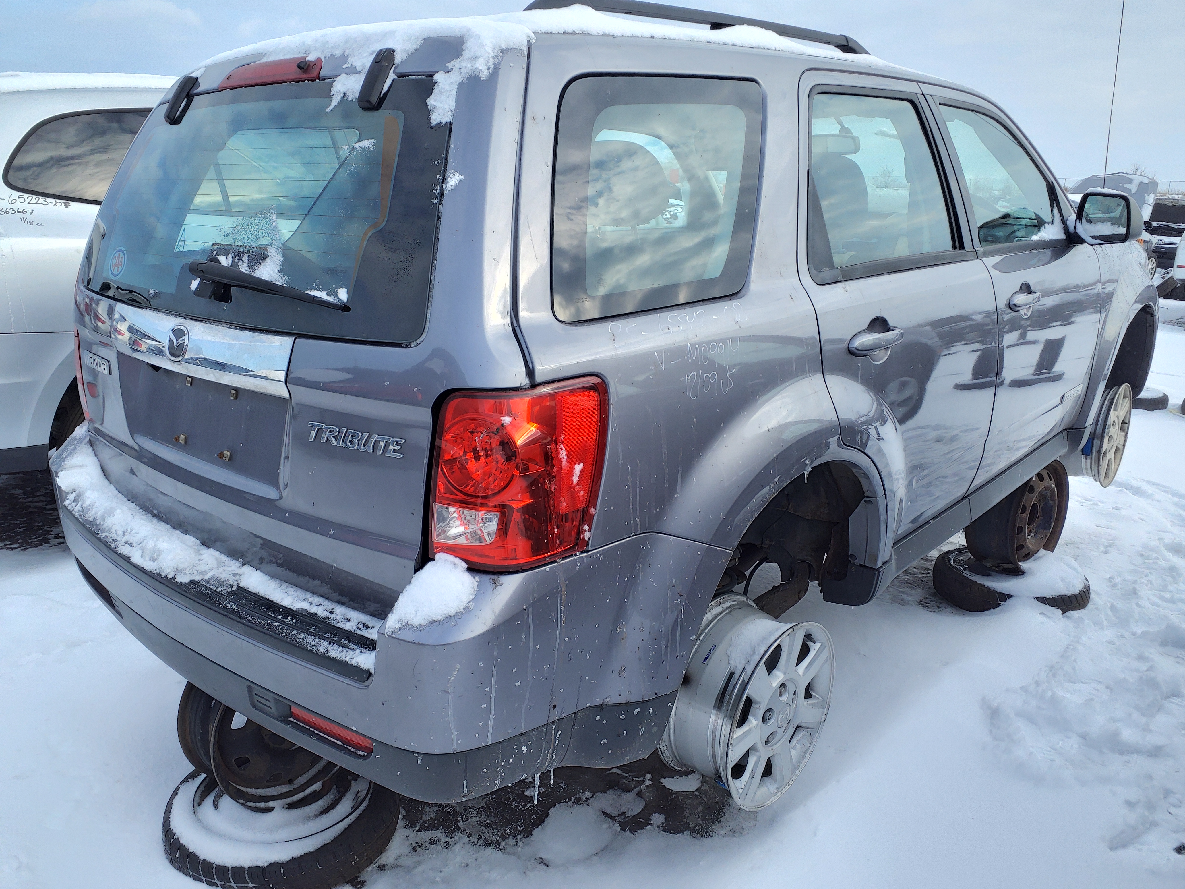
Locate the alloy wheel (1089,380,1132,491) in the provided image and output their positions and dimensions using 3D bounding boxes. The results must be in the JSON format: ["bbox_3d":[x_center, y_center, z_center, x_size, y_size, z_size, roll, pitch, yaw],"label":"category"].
[{"bbox_3d":[2.158,-0.055,3.857,0.200,0.443,0.443,14,21,41],"label":"alloy wheel"}]

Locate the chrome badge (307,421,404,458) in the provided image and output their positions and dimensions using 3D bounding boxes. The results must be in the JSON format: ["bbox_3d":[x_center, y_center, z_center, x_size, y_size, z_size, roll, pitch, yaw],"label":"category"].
[{"bbox_3d":[-0.376,-0.013,1.412,0.215,0.035,0.012,11,14,33],"label":"chrome badge"}]

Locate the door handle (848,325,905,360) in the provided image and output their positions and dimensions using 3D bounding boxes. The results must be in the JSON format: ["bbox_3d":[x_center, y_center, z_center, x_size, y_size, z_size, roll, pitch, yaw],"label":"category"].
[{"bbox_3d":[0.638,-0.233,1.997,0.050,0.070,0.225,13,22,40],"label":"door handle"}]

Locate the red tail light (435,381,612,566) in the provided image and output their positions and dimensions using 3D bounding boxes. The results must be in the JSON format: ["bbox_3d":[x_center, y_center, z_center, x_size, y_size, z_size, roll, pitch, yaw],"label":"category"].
[{"bbox_3d":[-0.123,0.035,1.357,0.205,0.285,0.260,13,22,40],"label":"red tail light"}]

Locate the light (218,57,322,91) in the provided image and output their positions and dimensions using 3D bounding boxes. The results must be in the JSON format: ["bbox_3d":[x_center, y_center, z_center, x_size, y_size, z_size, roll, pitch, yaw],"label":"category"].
[{"bbox_3d":[-0.637,-0.726,1.756,0.380,0.045,0.050,13,10,40],"label":"light"}]

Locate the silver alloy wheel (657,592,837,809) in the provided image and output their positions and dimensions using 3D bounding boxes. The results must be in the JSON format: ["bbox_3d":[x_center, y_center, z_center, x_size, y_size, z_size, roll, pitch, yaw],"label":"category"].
[{"bbox_3d":[0.363,0.595,2.081,0.203,0.441,0.441,16,23,42],"label":"silver alloy wheel"}]

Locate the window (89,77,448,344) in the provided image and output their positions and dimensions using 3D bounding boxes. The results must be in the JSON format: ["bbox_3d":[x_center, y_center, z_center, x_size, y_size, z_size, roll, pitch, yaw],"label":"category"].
[{"bbox_3d":[-0.700,-0.473,1.739,1.340,0.450,0.085,13,-4,40],"label":"window"}]

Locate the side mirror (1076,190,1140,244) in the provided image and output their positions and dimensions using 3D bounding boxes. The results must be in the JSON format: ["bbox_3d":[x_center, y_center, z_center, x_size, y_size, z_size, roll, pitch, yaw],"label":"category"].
[{"bbox_3d":[1.732,-0.761,2.975,0.200,0.160,0.130,13,22,40],"label":"side mirror"}]

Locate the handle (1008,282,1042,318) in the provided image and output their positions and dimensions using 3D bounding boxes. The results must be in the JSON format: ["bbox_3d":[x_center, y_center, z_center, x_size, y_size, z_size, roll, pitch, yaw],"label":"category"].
[{"bbox_3d":[1.319,-0.442,2.710,0.050,0.080,0.220,13,22,40],"label":"handle"}]

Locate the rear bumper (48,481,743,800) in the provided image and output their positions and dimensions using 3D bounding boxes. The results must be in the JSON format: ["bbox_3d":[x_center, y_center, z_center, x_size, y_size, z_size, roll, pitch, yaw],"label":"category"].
[{"bbox_3d":[-0.633,0.221,2.006,1.790,0.435,0.640,13,22,40],"label":"rear bumper"}]

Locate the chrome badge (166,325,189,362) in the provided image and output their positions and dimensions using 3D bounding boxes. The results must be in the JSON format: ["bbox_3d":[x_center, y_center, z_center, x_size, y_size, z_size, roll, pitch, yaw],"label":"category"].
[{"bbox_3d":[-0.792,-0.195,1.700,0.104,0.080,0.015,13,16,40],"label":"chrome badge"}]

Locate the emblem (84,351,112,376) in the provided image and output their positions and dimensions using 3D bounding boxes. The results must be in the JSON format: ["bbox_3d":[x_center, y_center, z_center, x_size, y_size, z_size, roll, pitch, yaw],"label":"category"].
[{"bbox_3d":[-1.157,-0.190,2.081,0.165,0.036,0.012,14,17,43],"label":"emblem"}]

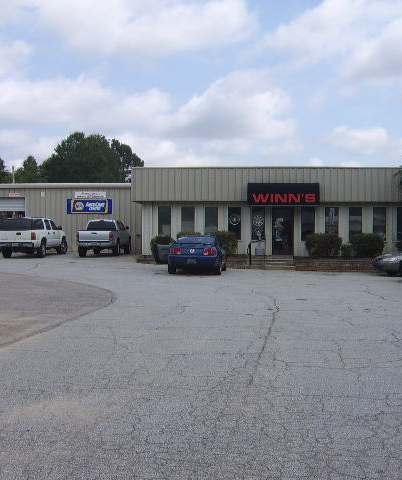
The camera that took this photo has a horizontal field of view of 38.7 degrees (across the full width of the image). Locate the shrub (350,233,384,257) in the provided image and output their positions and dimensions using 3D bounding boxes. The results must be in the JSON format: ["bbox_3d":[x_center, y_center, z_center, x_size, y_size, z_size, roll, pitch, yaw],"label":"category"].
[{"bbox_3d":[7.550,0.220,26.100,1.580,1.100,1.400,0,1,4],"label":"shrub"}]

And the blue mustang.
[{"bbox_3d":[-0.040,0.550,22.000,1.880,1.390,4.770,0,1,6],"label":"blue mustang"}]

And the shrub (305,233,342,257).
[{"bbox_3d":[5.610,0.220,26.200,1.650,1.100,1.450,0,1,4],"label":"shrub"}]

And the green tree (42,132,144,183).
[{"bbox_3d":[-12.500,-6.000,65.000,11.000,12.400,10.000,0,1,4],"label":"green tree"}]

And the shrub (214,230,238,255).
[{"bbox_3d":[0.980,0.150,26.500,1.250,1.100,1.250,0,1,4],"label":"shrub"}]

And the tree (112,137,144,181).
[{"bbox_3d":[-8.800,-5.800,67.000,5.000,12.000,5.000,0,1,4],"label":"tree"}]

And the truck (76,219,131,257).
[{"bbox_3d":[-4.790,-0.110,29.000,1.900,1.780,5.300,0,1,3],"label":"truck"}]

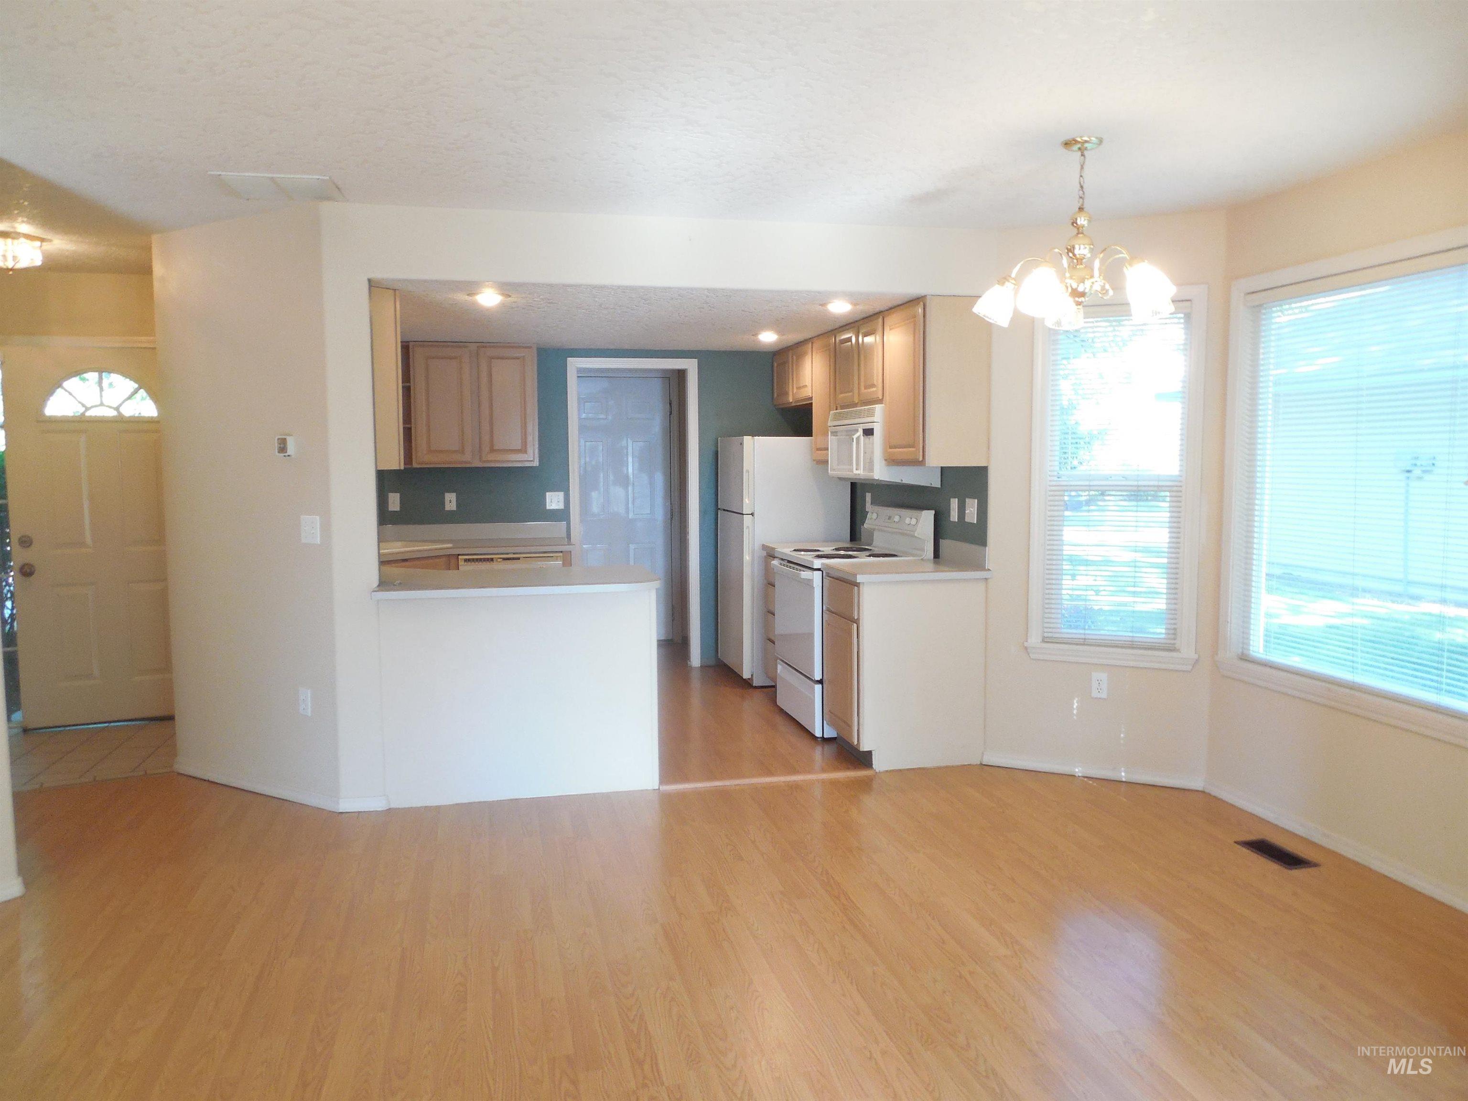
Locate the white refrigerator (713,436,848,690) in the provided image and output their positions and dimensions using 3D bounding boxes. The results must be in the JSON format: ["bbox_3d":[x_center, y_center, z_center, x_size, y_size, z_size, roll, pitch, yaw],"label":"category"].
[{"bbox_3d":[0.325,0.041,6.989,0.700,1.564,0.735,-1,5,-13],"label":"white refrigerator"}]

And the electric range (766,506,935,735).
[{"bbox_3d":[0.621,0.352,5.725,0.665,1.150,0.765,-2,5,-13],"label":"electric range"}]

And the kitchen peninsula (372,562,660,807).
[{"bbox_3d":[-0.944,0.574,4.742,1.200,0.912,0.725,-1,5,-13],"label":"kitchen peninsula"}]

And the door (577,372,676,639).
[{"bbox_3d":[-0.881,-0.305,8.171,0.815,2.027,0.040,-2,5,-13],"label":"door"}]

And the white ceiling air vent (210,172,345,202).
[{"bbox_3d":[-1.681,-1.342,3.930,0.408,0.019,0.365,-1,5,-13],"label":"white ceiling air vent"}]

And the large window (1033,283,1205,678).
[{"bbox_3d":[1.652,-0.301,4.616,0.720,1.620,0.090,2,6,24],"label":"large window"}]

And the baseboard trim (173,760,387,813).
[{"bbox_3d":[-2.008,1.017,4.639,1.278,0.058,0.116,3,6,31],"label":"baseboard trim"}]

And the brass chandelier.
[{"bbox_3d":[1.114,-1.019,3.425,0.645,0.580,0.645,-2,5,-13],"label":"brass chandelier"}]

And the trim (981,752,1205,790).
[{"bbox_3d":[1.595,0.990,4.734,0.940,0.058,0.016,2,6,24],"label":"trim"}]

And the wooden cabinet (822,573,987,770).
[{"bbox_3d":[0.799,0.544,5.105,0.630,0.876,0.540,-2,5,-13],"label":"wooden cabinet"}]

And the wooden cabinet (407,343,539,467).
[{"bbox_3d":[-1.633,-0.905,6.668,0.770,0.756,0.330,-2,5,-13],"label":"wooden cabinet"}]

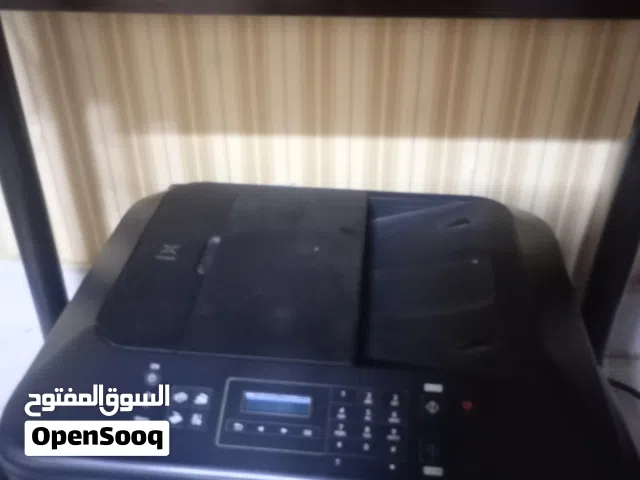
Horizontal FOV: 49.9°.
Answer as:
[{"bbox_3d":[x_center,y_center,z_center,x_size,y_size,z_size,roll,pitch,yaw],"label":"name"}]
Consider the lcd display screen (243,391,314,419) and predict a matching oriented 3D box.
[{"bbox_3d":[-0.032,0.122,0.511,0.050,0.004,0.015,4,59,4],"label":"lcd display screen"}]

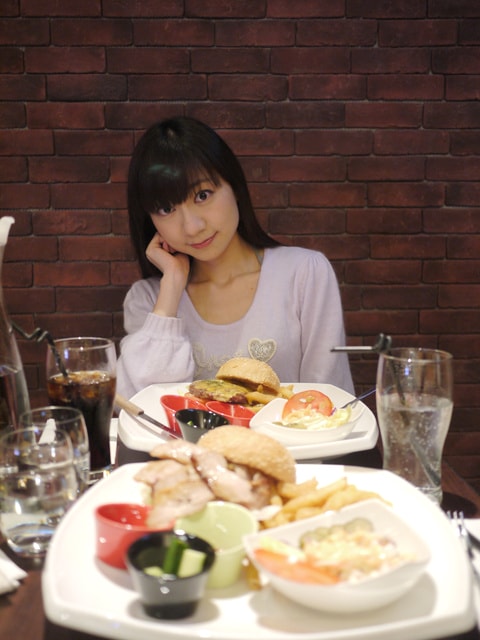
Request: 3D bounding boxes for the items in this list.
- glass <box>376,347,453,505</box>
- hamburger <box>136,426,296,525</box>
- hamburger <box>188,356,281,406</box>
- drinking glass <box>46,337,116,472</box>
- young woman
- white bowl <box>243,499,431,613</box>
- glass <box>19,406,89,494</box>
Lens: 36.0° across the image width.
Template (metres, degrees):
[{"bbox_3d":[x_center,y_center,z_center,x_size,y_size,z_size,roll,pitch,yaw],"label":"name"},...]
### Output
[{"bbox_3d":[0.184,0.115,0.780,0.082,0.158,0.082,0,9,0],"label":"glass"},{"bbox_3d":[-0.022,0.151,0.690,0.148,0.082,0.125,0,9,0],"label":"hamburger"},{"bbox_3d":[-0.006,0.096,1.060,0.132,0.075,0.112,0,9,0],"label":"hamburger"},{"bbox_3d":[-0.182,0.104,0.850,0.081,0.158,0.081,0,9,0],"label":"drinking glass"},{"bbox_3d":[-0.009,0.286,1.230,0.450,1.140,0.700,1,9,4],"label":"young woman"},{"bbox_3d":[0.074,0.187,0.570,0.132,0.052,0.108,-5,10,-27],"label":"white bowl"},{"bbox_3d":[-0.186,0.148,0.745,0.072,0.104,0.072,0,9,0],"label":"glass"}]

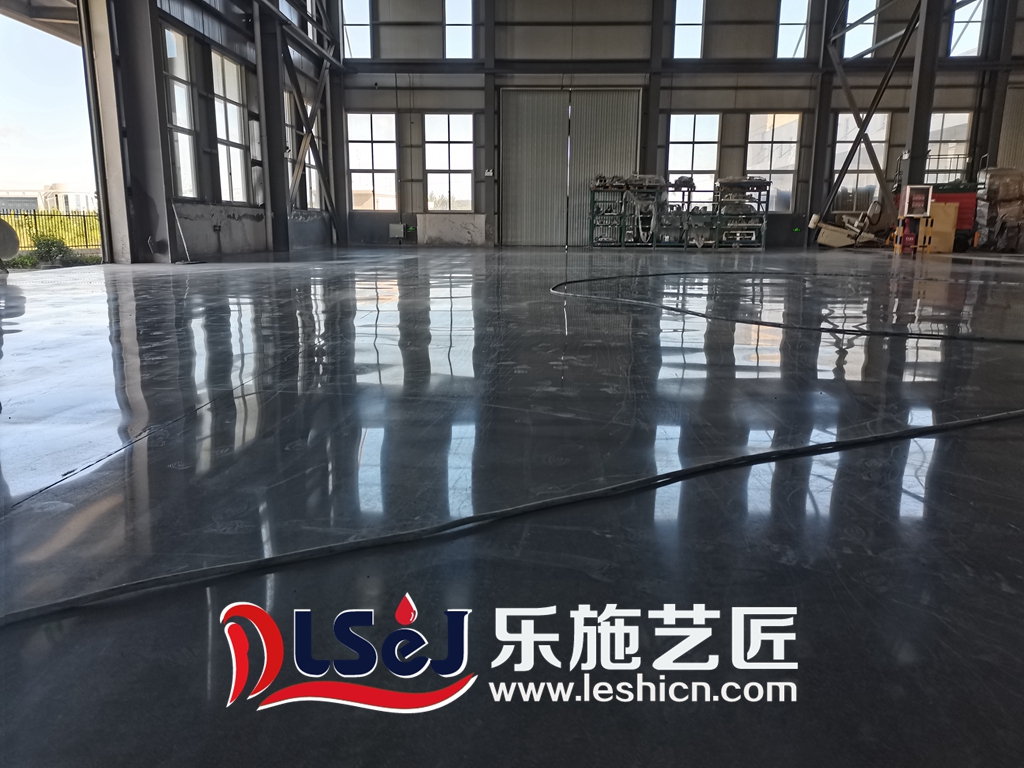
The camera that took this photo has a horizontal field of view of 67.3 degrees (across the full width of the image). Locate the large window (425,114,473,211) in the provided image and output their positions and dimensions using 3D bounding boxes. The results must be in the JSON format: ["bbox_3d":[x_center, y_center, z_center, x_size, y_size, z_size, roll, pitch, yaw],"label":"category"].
[{"bbox_3d":[-1.904,-6.673,23.240,1.500,2.890,0.120,1,12,2],"label":"large window"}]

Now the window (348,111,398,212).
[{"bbox_3d":[-4.244,-6.708,23.338,1.510,2.890,0.120,1,12,2],"label":"window"}]

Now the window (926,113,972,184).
[{"bbox_3d":[12.597,-6.456,22.632,1.520,2.890,0.120,1,12,2],"label":"window"}]

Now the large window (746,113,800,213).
[{"bbox_3d":[7.718,-6.529,22.837,1.540,2.890,0.120,1,12,2],"label":"large window"}]

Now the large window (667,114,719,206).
[{"bbox_3d":[5.394,-6.564,22.934,1.520,2.890,0.120,1,12,2],"label":"large window"}]

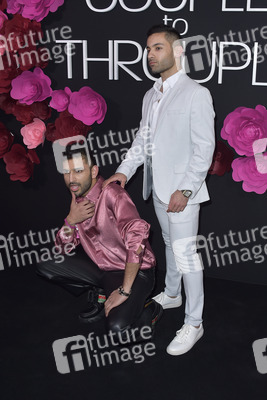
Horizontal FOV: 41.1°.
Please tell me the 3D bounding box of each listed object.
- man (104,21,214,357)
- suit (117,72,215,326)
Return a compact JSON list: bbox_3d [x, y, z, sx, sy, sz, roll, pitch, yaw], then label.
[{"bbox_3d":[0.160,-0.062,2.079,0.530,1.790,0.530,-7,15,-32],"label":"man"},{"bbox_3d":[0.193,0.007,2.118,0.450,1.460,0.510,-7,15,-32],"label":"suit"}]

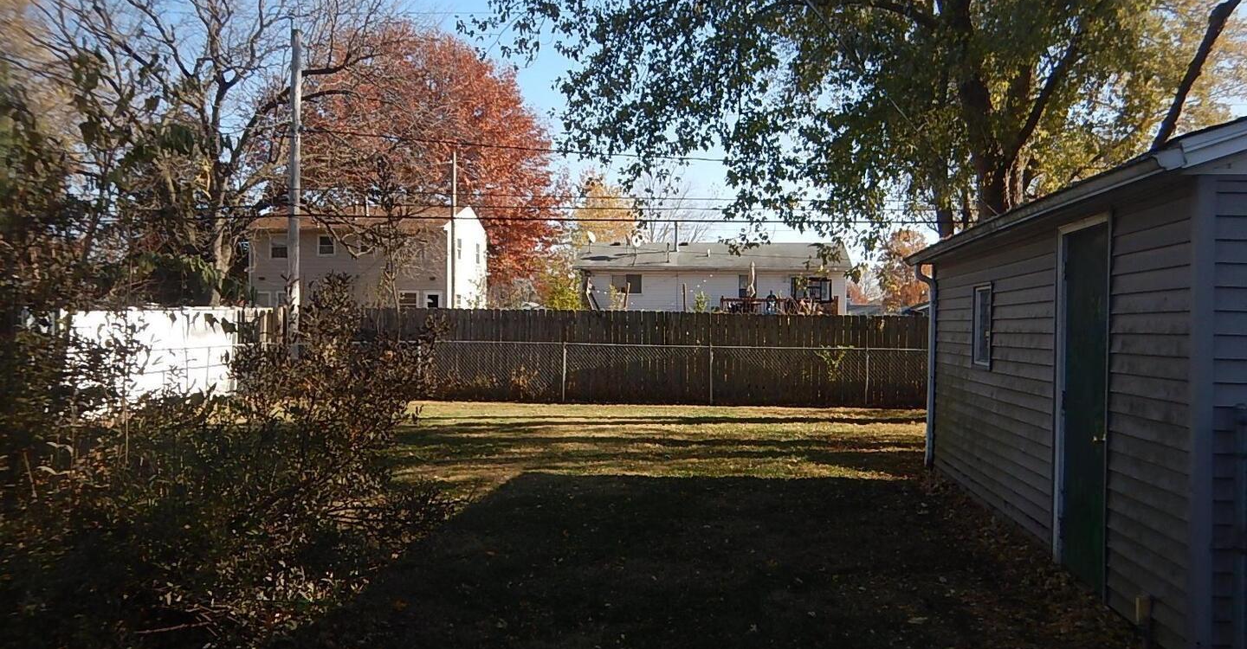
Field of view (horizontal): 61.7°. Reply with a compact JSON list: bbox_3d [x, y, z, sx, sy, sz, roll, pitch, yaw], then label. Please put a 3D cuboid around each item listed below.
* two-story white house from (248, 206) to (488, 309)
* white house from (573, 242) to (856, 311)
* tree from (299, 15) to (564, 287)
[{"bbox_3d":[-13.884,-2.793,58.520,11.200,7.600,8.400,1,0,6],"label":"two-story white house"},{"bbox_3d":[5.198,-1.801,58.782,14.400,5.500,8.300,1,0,6],"label":"white house"},{"bbox_3d":[-12.403,-9.193,67.000,17.200,20.500,16.500,1,0,0],"label":"tree"}]

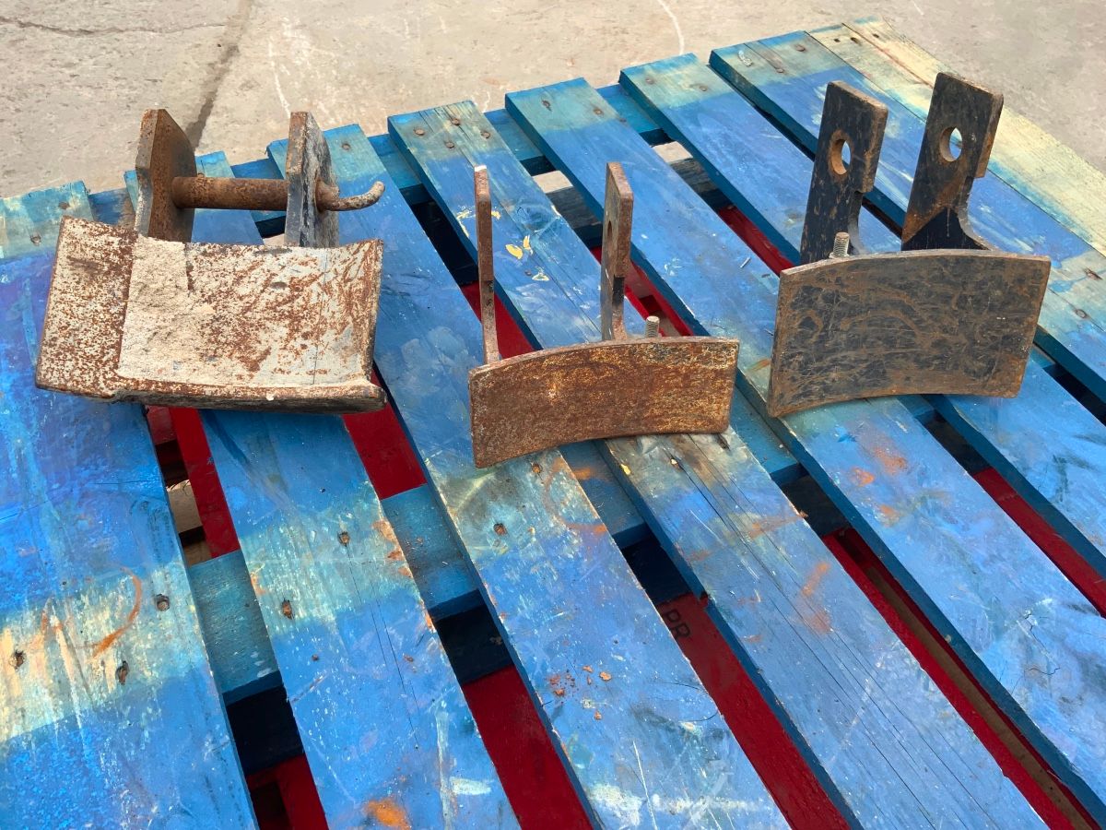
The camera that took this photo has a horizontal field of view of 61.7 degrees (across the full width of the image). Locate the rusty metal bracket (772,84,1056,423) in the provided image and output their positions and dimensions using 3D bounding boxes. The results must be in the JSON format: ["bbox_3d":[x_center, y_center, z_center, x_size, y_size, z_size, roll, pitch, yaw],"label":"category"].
[{"bbox_3d":[0.261,-0.140,0.743,0.206,0.229,0.151,-4,28,-7],"label":"rusty metal bracket"}]

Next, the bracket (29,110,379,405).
[{"bbox_3d":[-0.243,-0.121,0.738,0.237,0.131,0.231,2,82,-2],"label":"bracket"}]

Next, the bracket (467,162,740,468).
[{"bbox_3d":[0.029,-0.079,0.677,0.195,0.193,0.092,-7,32,-10],"label":"bracket"}]

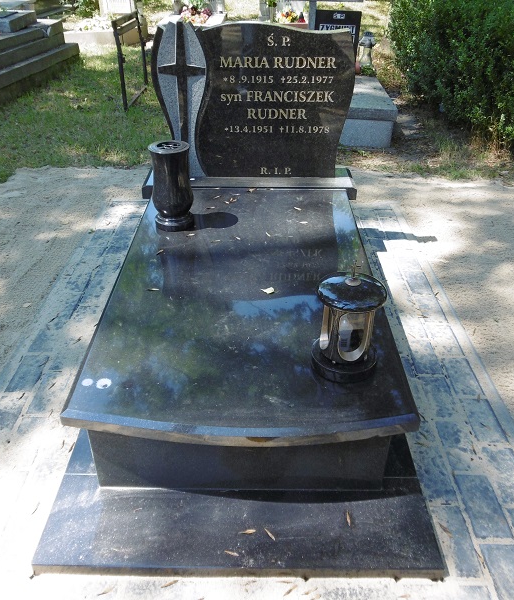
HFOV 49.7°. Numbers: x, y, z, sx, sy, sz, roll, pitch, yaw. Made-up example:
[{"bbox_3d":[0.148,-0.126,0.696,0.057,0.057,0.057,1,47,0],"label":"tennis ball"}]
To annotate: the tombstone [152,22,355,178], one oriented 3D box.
[{"bbox_3d":[-0.015,-0.845,2.397,0.835,0.631,0.080,1,33,0],"label":"tombstone"}]

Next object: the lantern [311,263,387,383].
[{"bbox_3d":[0.230,0.038,1.385,0.171,0.302,0.171,1,33,0],"label":"lantern"}]

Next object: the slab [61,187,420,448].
[{"bbox_3d":[-0.034,-0.072,1.856,0.856,0.048,1.412,1,34,0],"label":"slab"}]

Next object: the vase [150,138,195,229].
[{"bbox_3d":[-0.313,-0.419,2.058,0.154,0.298,0.154,1,33,0],"label":"vase"}]

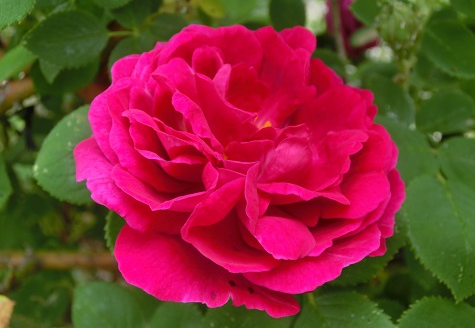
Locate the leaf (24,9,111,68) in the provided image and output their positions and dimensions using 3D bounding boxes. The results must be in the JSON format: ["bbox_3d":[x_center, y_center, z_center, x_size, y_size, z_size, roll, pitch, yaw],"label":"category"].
[{"bbox_3d":[-0.084,-0.061,0.250,0.041,0.014,0.029,0,67,-3],"label":"leaf"}]

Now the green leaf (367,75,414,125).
[{"bbox_3d":[0.077,-0.035,0.260,0.029,0.013,0.033,0,69,-6],"label":"green leaf"}]

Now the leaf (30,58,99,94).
[{"bbox_3d":[-0.093,-0.050,0.275,0.036,0.013,0.024,0,67,0],"label":"leaf"}]

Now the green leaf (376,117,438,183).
[{"bbox_3d":[0.081,-0.006,0.245,0.034,0.014,0.035,0,67,-6],"label":"green leaf"}]

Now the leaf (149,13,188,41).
[{"bbox_3d":[-0.036,-0.071,0.265,0.023,0.011,0.017,0,67,0],"label":"leaf"}]

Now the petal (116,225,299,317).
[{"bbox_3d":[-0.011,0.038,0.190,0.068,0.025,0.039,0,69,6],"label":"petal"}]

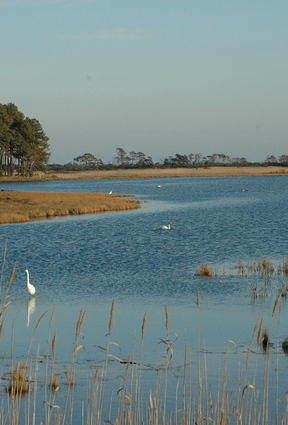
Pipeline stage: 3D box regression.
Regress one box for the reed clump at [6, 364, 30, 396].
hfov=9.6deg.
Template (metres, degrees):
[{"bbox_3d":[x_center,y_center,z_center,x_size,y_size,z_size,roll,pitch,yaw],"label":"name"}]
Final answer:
[{"bbox_3d":[-1.967,2.570,26.989,0.370,0.470,0.360,0,2,0],"label":"reed clump"}]

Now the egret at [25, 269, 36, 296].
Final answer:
[{"bbox_3d":[-3.043,1.915,46.283,0.460,0.820,0.250,1,2,30],"label":"egret"}]

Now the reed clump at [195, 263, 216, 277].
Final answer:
[{"bbox_3d":[1.978,1.824,55.385,0.700,0.450,0.580,0,2,0],"label":"reed clump"}]

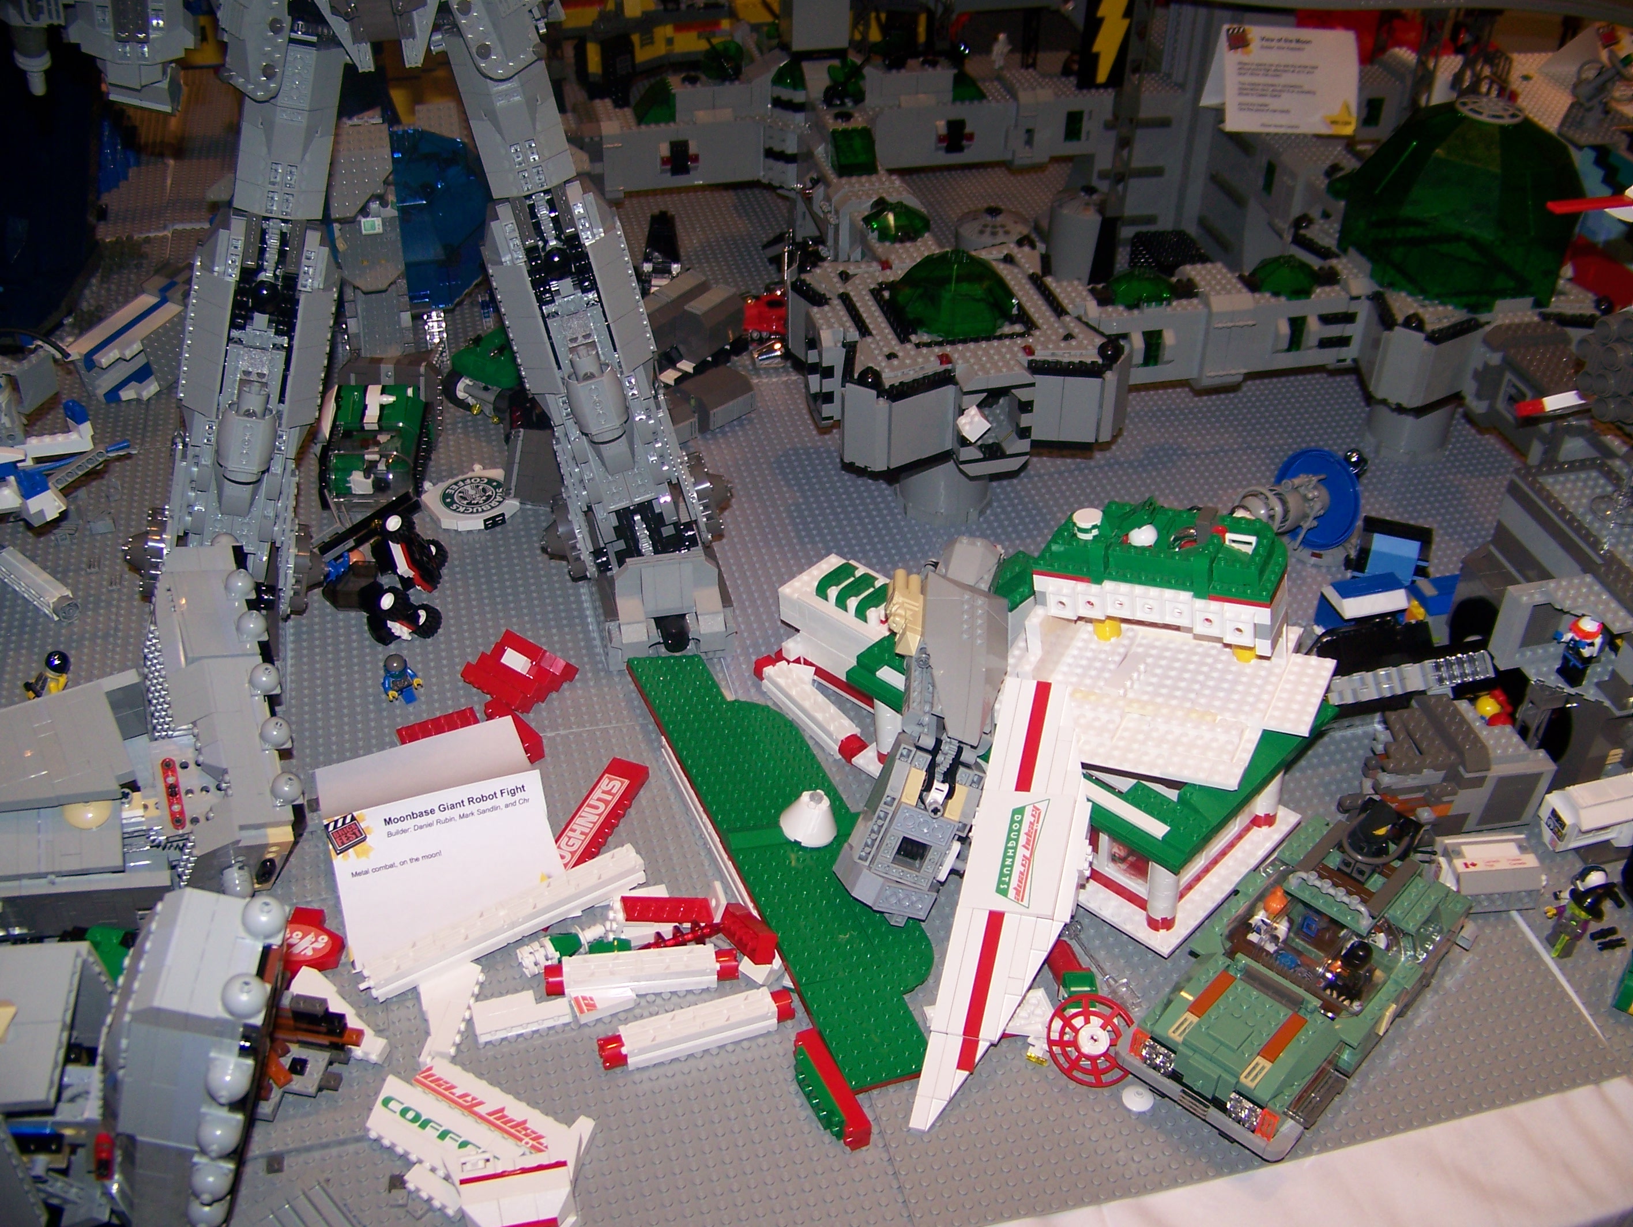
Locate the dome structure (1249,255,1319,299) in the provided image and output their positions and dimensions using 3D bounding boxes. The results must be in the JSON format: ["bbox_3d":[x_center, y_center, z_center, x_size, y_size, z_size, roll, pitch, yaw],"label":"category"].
[{"bbox_3d":[0.325,-0.236,1.139,0.047,0.019,0.047,-8,39,-12],"label":"dome structure"}]

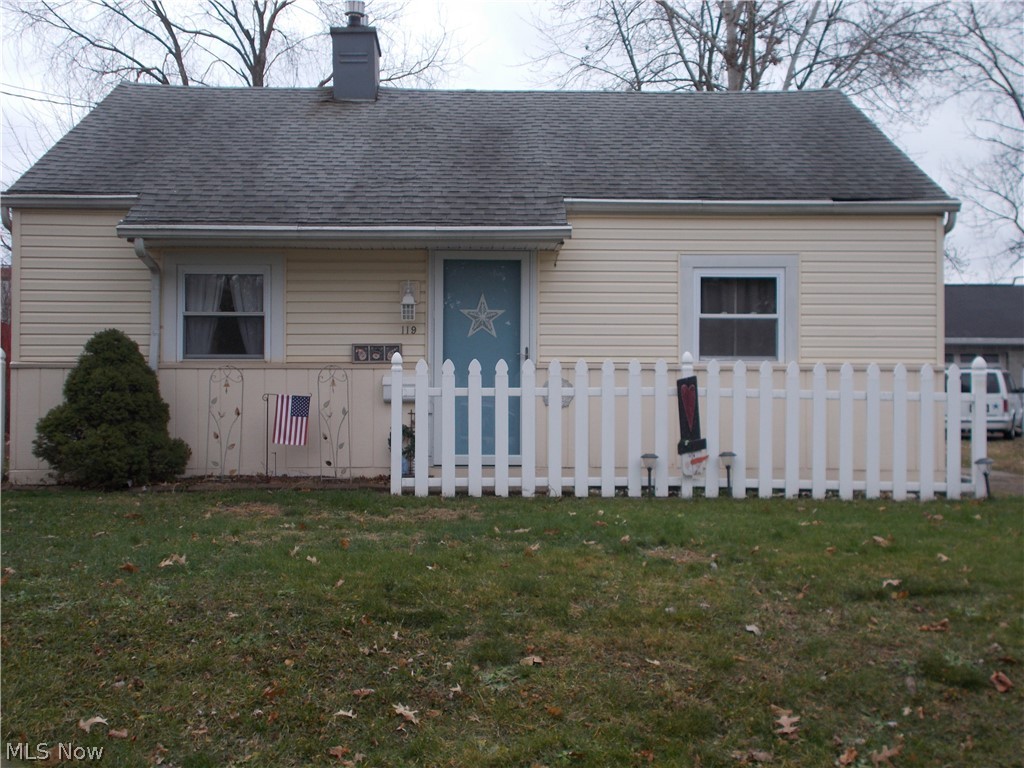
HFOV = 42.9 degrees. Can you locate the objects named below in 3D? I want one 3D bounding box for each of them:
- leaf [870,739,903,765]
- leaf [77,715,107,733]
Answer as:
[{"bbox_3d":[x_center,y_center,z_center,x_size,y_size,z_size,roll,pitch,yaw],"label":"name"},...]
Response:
[{"bbox_3d":[1.264,1.241,4.383,0.115,0.040,0.130,0,-1,0],"label":"leaf"},{"bbox_3d":[-1.507,1.226,4.688,0.105,0.035,0.080,0,-1,0],"label":"leaf"}]

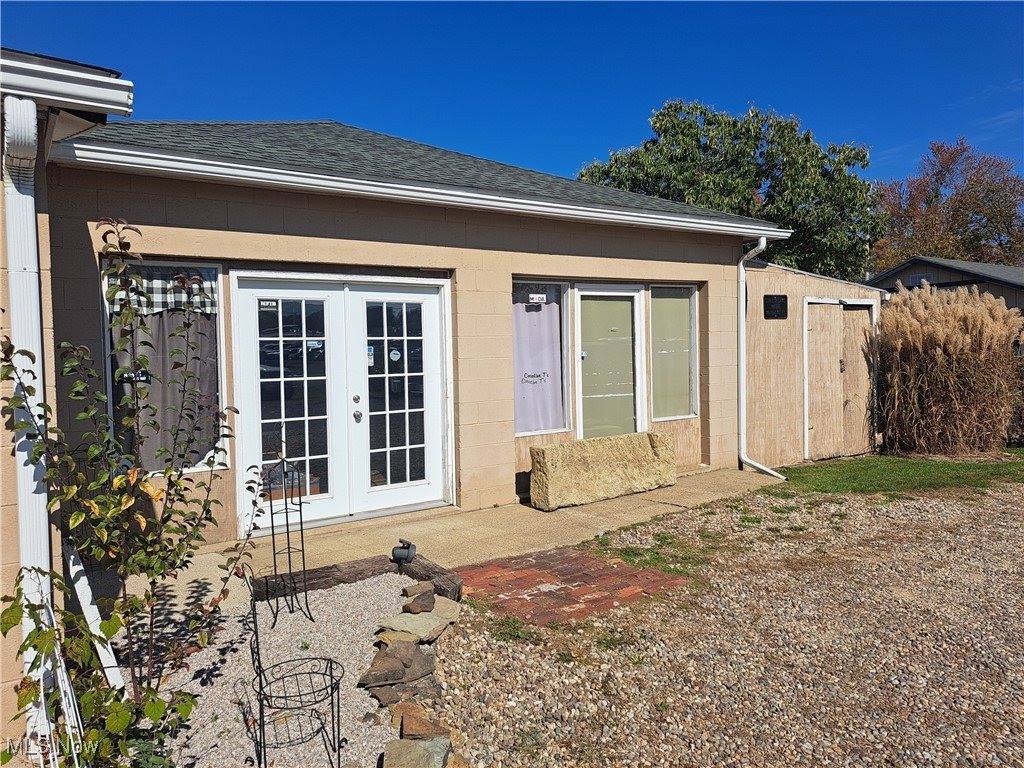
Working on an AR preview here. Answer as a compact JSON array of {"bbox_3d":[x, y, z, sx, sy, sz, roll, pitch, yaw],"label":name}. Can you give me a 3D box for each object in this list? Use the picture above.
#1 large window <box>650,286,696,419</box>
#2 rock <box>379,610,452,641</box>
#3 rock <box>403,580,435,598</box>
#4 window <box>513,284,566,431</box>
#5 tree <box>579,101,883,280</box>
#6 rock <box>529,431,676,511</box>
[{"bbox_3d":[1.876,-0.362,8.292,0.772,1.564,0.100,-3,3,-34],"label":"large window"},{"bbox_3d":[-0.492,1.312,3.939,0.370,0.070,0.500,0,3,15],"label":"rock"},{"bbox_3d":[-0.562,1.235,4.267,0.200,0.070,0.130,-2,3,-8],"label":"rock"},{"bbox_3d":[0.264,-0.261,7.221,0.764,1.522,0.100,-3,3,-34],"label":"window"},{"bbox_3d":[6.241,-3.749,20.084,8.800,8.500,8.600,-3,3,-33],"label":"tree"},{"bbox_3d":[0.945,0.827,7.079,1.770,0.580,0.320,-3,4,-38],"label":"rock"}]

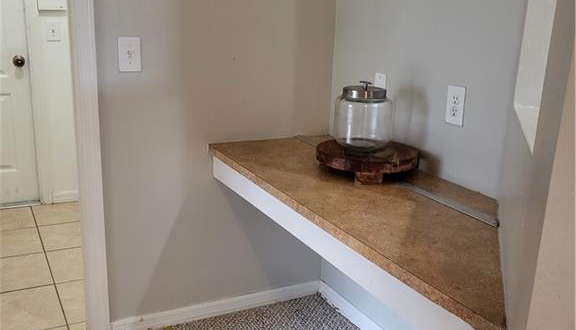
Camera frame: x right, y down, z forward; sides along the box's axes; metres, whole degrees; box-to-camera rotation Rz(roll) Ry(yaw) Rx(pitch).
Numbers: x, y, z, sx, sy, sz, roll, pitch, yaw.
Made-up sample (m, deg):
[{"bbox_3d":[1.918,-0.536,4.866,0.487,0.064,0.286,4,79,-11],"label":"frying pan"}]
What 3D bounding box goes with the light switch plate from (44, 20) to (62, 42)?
[{"bbox_3d":[-1.407,-0.804,3.462,0.074,0.121,0.010,-6,17,-26],"label":"light switch plate"}]

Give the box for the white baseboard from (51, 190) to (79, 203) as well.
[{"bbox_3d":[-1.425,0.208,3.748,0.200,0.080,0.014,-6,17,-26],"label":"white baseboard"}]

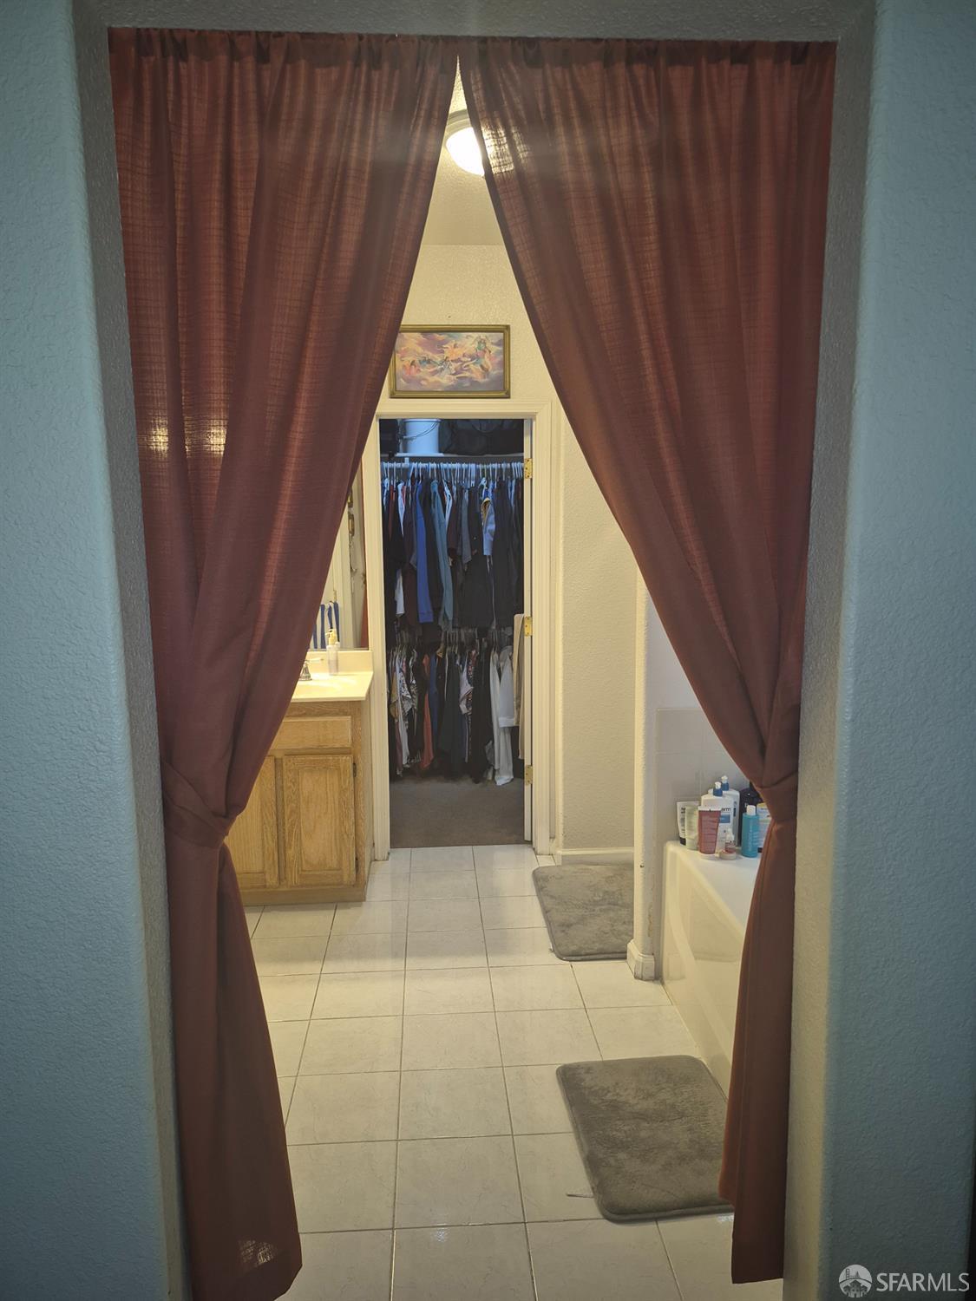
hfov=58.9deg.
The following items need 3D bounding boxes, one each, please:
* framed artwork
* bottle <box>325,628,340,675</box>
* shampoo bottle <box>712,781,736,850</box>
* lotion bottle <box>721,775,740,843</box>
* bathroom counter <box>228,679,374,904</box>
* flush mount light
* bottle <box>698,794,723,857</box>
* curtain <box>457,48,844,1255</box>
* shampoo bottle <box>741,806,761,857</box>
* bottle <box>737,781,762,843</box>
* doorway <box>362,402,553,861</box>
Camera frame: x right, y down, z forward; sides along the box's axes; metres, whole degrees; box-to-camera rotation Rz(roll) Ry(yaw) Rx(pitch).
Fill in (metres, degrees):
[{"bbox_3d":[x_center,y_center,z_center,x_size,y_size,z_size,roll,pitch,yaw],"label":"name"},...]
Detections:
[{"bbox_3d":[-0.170,-1.291,3.862,0.542,0.313,0.030,-1,7,-4],"label":"framed artwork"},{"bbox_3d":[-0.708,0.004,3.940,0.058,0.207,0.056,-1,7,0],"label":"bottle"},{"bbox_3d":[0.760,0.539,2.844,0.098,0.224,0.060,1,8,15],"label":"shampoo bottle"},{"bbox_3d":[0.790,0.531,2.881,0.094,0.230,0.060,1,7,10],"label":"lotion bottle"},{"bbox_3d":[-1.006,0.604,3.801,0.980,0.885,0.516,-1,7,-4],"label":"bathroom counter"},{"bbox_3d":[0.010,-1.624,2.816,0.335,0.112,0.335,-1,7,-4],"label":"flush mount light"},{"bbox_3d":[0.722,0.578,2.803,0.073,0.158,0.045,1,8,15],"label":"bottle"},{"bbox_3d":[0.261,0.125,1.469,0.586,2.141,0.120,-1,7,-4],"label":"curtain"},{"bbox_3d":[0.846,0.578,2.780,0.058,0.163,0.055,2,8,17],"label":"shampoo bottle"},{"bbox_3d":[0.891,0.530,2.899,0.080,0.225,0.065,2,8,17],"label":"bottle"},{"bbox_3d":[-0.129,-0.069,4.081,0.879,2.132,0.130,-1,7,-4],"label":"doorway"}]

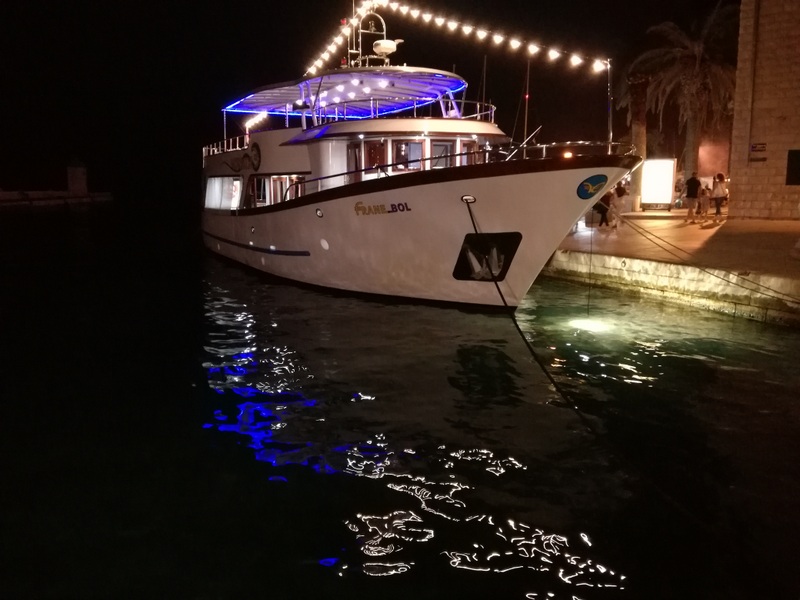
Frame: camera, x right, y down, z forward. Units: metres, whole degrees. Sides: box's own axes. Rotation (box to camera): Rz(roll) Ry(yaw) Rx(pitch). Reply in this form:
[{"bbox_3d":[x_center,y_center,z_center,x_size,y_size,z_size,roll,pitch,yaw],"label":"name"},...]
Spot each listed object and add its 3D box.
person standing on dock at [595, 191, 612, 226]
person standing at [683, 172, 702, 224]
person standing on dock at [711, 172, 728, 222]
[{"bbox_3d":[6.842,-3.161,20.775,0.520,1.420,0.420,-6,12,-30],"label":"person standing on dock"},{"bbox_3d":[10.127,-3.511,21.447,0.600,1.740,0.420,3,11,20],"label":"person standing"},{"bbox_3d":[11.051,-3.499,21.452,0.540,1.680,0.400,3,11,20],"label":"person standing on dock"}]

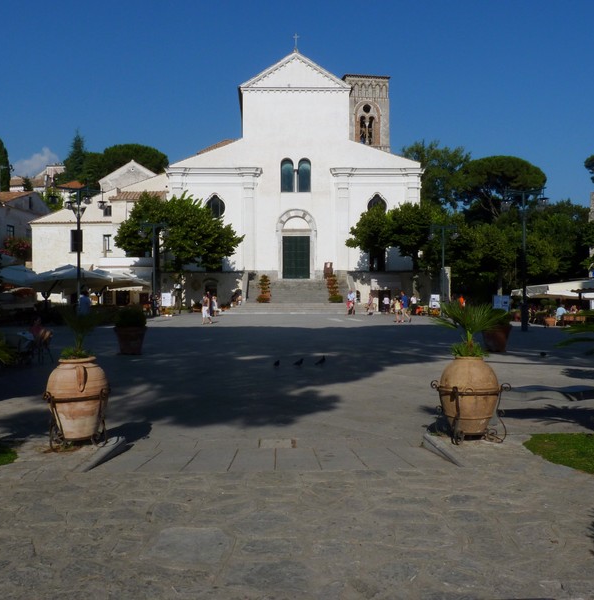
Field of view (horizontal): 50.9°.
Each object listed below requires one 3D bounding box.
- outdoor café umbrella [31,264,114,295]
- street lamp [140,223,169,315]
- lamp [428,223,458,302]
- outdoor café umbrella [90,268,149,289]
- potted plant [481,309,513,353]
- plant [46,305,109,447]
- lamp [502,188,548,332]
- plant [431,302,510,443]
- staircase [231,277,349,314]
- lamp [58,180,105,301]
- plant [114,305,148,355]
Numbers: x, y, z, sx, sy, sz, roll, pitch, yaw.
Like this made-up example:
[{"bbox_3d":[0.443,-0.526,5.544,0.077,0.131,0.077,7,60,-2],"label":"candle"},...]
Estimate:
[{"bbox_3d":[-10.973,-0.214,30.500,4.000,2.900,4.000,0,1,0],"label":"outdoor café umbrella"},{"bbox_3d":[-9.500,-2.000,41.600,2.000,6.250,1.800,0,1,0],"label":"street lamp"},{"bbox_3d":[9.700,-2.000,41.600,2.000,6.250,1.800,0,1,0],"label":"lamp"},{"bbox_3d":[-10.616,-0.306,36.500,3.900,2.900,3.900,0,1,0],"label":"outdoor café umbrella"},{"bbox_3d":[5.596,0.820,17.415,0.840,1.230,0.840,0,1,0],"label":"potted plant"},{"bbox_3d":[-2.345,0.831,6.650,0.750,1.470,0.740,0,1,0],"label":"plant"},{"bbox_3d":[9.398,-1.618,25.778,1.950,5.850,1.950,0,1,0],"label":"lamp"},{"bbox_3d":[1.880,0.747,6.762,0.840,1.460,0.800,0,1,0],"label":"plant"},{"bbox_3d":[-0.279,-0.319,49.800,9.200,2.700,6.200,0,1,0],"label":"staircase"},{"bbox_3d":[-8.811,-1.660,25.278,1.950,5.950,1.950,0,1,0],"label":"lamp"},{"bbox_3d":[-4.460,0.780,16.764,0.860,1.330,0.860,0,1,0],"label":"plant"}]

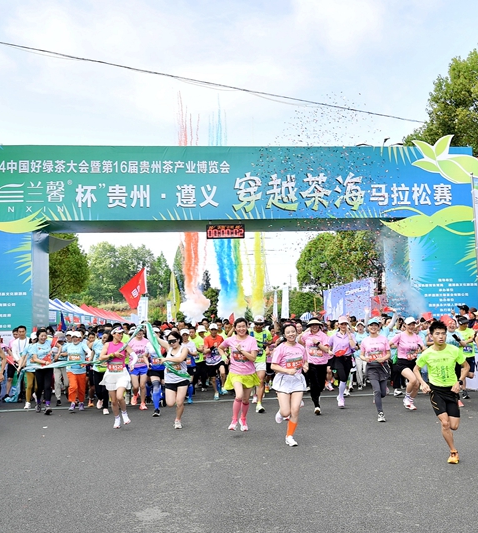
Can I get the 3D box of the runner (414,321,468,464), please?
[{"bbox_3d":[2.257,1.400,6.000,0.550,1.564,0.600,-2,-6,9],"label":"runner"}]

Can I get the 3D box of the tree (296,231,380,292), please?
[{"bbox_3d":[6.328,0.735,28.000,7.000,7.000,6.500,-1,-6,-6],"label":"tree"}]

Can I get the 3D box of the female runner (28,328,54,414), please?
[{"bbox_3d":[-3.680,1.934,9.900,0.480,1.542,0.450,0,-6,-14],"label":"female runner"}]

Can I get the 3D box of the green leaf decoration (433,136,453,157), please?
[{"bbox_3d":[5.291,-3.100,13.775,0.500,0.600,0.050,-1,-6,-6],"label":"green leaf decoration"}]

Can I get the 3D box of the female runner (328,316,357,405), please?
[{"bbox_3d":[1.859,1.717,9.600,0.500,1.613,0.500,-1,-6,0],"label":"female runner"}]

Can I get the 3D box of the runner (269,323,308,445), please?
[{"bbox_3d":[0.635,1.473,6.750,0.500,1.508,0.550,0,-6,-10],"label":"runner"}]

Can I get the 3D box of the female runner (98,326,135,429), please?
[{"bbox_3d":[-1.903,1.709,8.300,0.580,1.526,0.500,0,-6,-11],"label":"female runner"}]

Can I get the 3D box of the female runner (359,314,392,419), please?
[{"bbox_3d":[2.093,1.573,8.200,0.500,1.589,0.550,-2,-6,7],"label":"female runner"}]

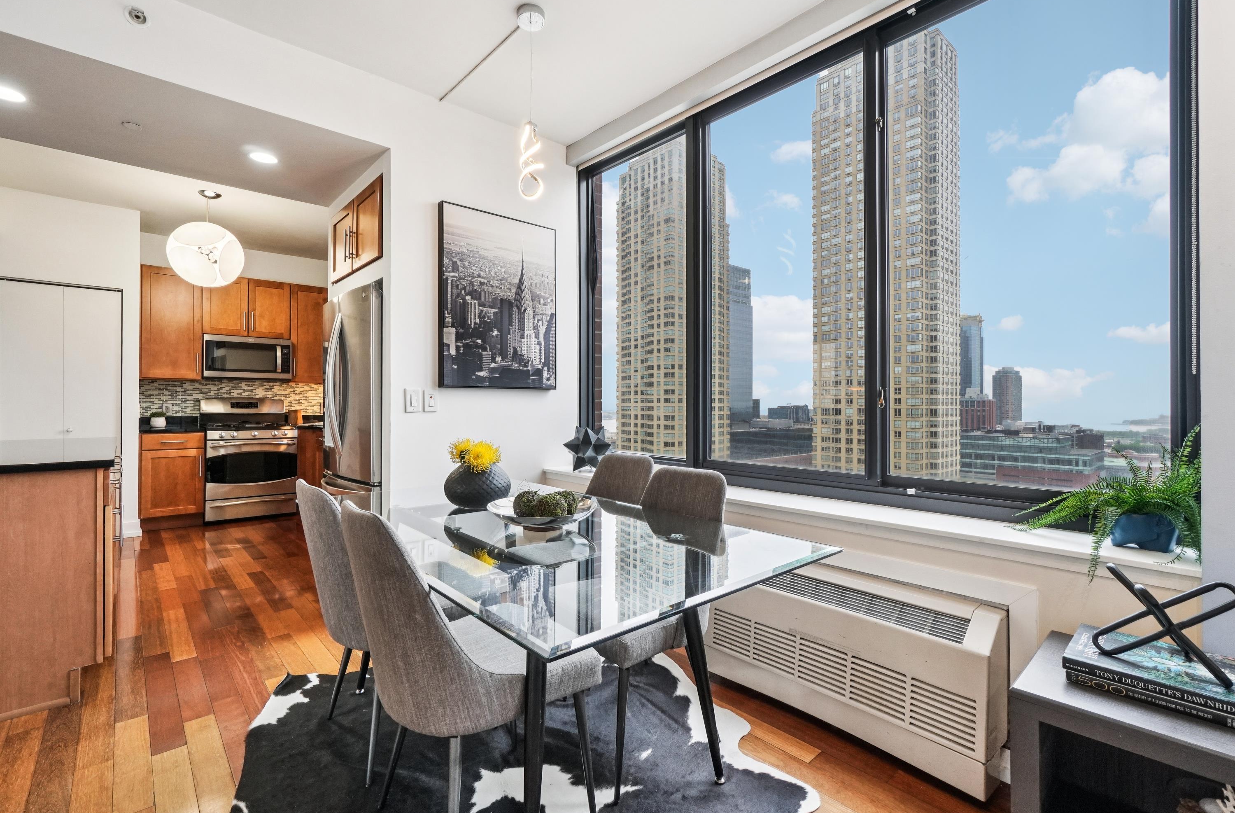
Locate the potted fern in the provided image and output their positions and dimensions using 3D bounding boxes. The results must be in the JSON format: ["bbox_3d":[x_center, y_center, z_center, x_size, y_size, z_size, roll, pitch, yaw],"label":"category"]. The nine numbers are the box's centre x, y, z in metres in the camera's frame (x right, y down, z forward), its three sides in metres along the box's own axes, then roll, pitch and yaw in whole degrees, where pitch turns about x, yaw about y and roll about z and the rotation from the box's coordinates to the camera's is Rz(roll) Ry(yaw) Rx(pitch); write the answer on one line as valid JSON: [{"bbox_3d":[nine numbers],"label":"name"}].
[{"bbox_3d":[1.402,0.262,1.508,0.340,0.410,0.420,0,0,-39],"label":"potted fern"}]

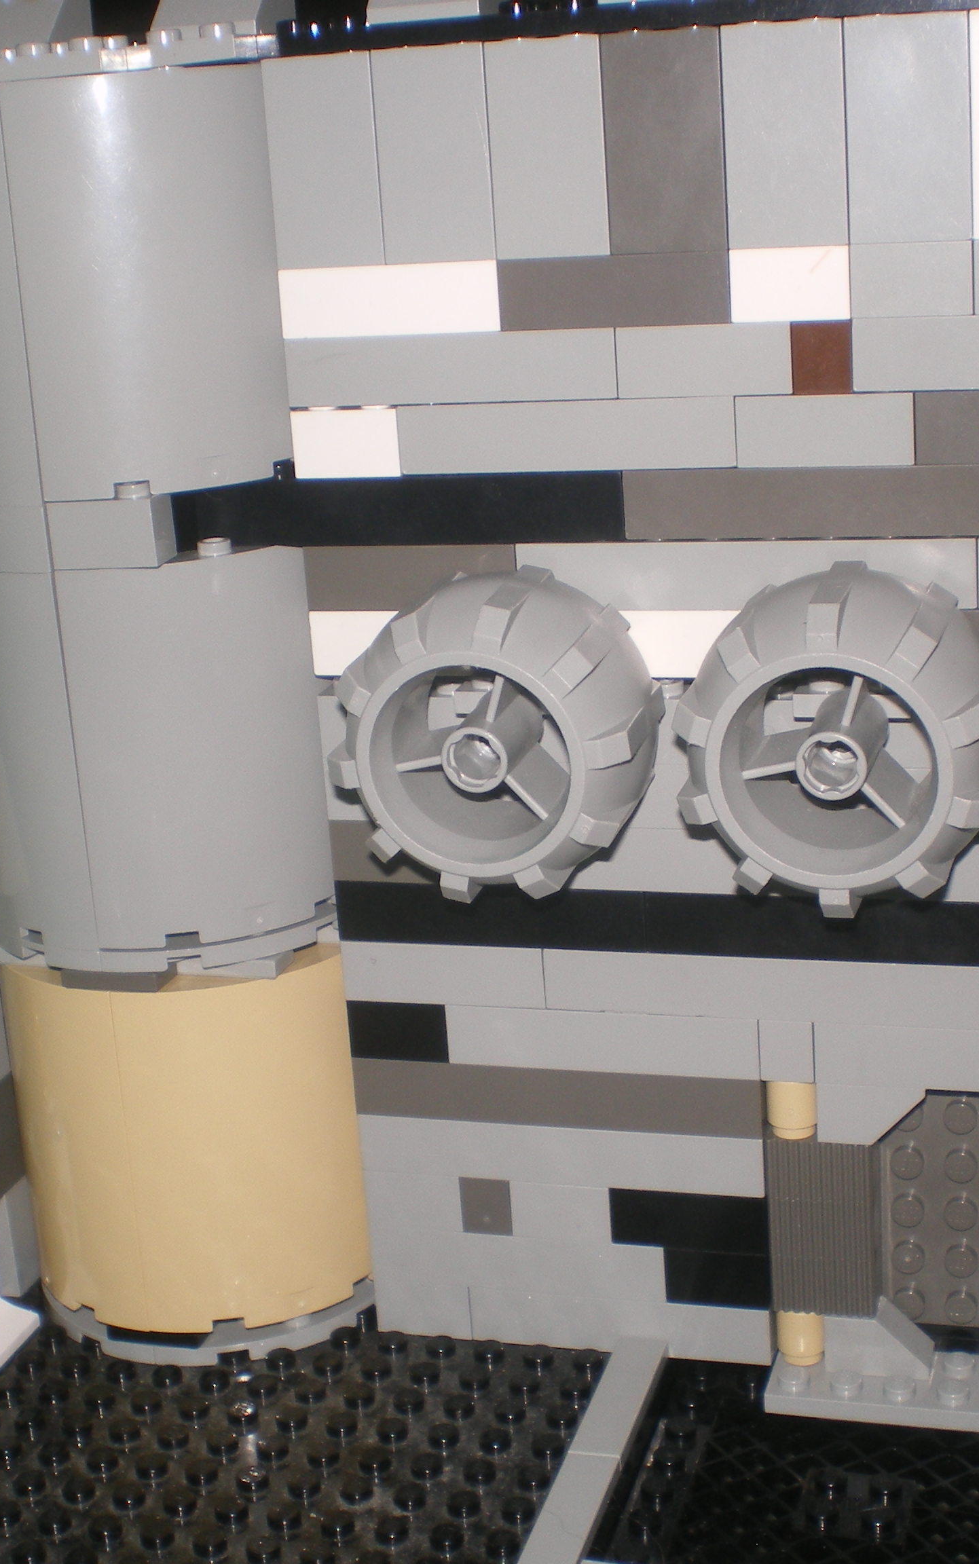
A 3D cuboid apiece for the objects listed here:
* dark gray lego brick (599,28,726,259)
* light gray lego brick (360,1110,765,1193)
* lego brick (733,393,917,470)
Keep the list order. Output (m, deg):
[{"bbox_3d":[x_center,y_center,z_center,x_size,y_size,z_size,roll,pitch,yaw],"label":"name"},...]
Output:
[{"bbox_3d":[0.024,-0.085,0.305,0.016,0.029,0.011,1,17,17],"label":"dark gray lego brick"},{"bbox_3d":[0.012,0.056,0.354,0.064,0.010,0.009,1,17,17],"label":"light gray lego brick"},{"bbox_3d":[0.046,-0.048,0.310,0.024,0.010,0.008,1,17,17],"label":"lego brick"}]

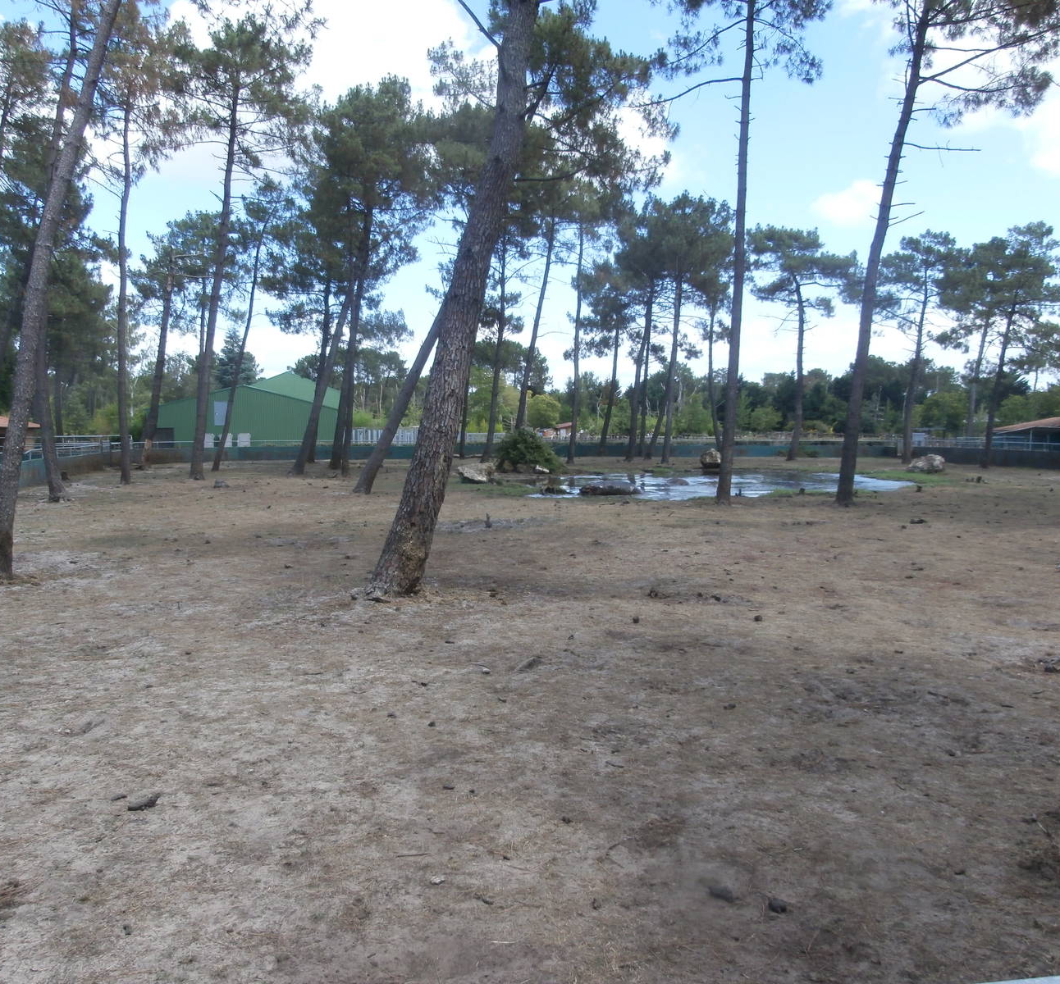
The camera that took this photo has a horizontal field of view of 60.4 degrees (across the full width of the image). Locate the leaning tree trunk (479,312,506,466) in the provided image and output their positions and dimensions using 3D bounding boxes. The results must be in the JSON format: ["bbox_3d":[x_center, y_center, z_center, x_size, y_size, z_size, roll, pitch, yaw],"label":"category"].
[{"bbox_3d":[-2.615,-7.423,64.829,0.550,10.480,0.500,7,4,-3],"label":"leaning tree trunk"}]

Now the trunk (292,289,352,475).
[{"bbox_3d":[-8.712,-4.676,38.440,0.496,8.034,0.431,15,0,-15],"label":"trunk"}]

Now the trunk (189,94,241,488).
[{"bbox_3d":[-14.776,-9.899,42.940,0.680,18.706,0.600,6,2,-20],"label":"trunk"}]

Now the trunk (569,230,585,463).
[{"bbox_3d":[2.556,-7.815,49.382,0.420,12.518,0.336,3,4,2],"label":"trunk"}]

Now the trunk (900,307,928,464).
[{"bbox_3d":[20.606,-5.673,48.767,0.606,8.332,0.496,7,6,22],"label":"trunk"}]

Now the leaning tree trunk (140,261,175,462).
[{"bbox_3d":[-18.665,-6.330,45.748,0.616,10.148,0.514,7,1,-23],"label":"leaning tree trunk"}]

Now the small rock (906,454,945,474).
[{"bbox_3d":[21.439,-1.512,49.320,2.050,0.900,1.400,2,5,23],"label":"small rock"}]

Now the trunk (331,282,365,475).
[{"bbox_3d":[-7.701,-4.903,39.197,0.662,8.158,0.485,6,3,-12],"label":"trunk"}]

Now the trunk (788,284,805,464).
[{"bbox_3d":[15.488,-6.938,52.639,0.744,10.305,0.476,1,4,16],"label":"trunk"}]

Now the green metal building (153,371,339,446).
[{"bbox_3d":[-27.805,-7.974,86.772,16.500,6.900,15.000,-2,5,-20],"label":"green metal building"}]

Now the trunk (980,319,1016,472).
[{"bbox_3d":[22.070,-4.615,42.947,0.463,7.064,0.390,10,8,26],"label":"trunk"}]

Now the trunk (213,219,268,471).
[{"bbox_3d":[-16.539,-8.424,51.956,0.500,14.608,0.400,11,0,-20],"label":"trunk"}]

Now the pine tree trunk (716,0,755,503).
[{"bbox_3d":[6.850,-7.661,29.991,0.480,16.043,0.450,3,5,12],"label":"pine tree trunk"}]

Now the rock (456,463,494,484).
[{"bbox_3d":[-2.461,-0.802,40.786,1.600,0.750,1.150,0,4,-3],"label":"rock"}]

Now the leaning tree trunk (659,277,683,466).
[{"bbox_3d":[7.646,-6.349,48.763,0.524,9.690,0.441,5,5,8],"label":"leaning tree trunk"}]

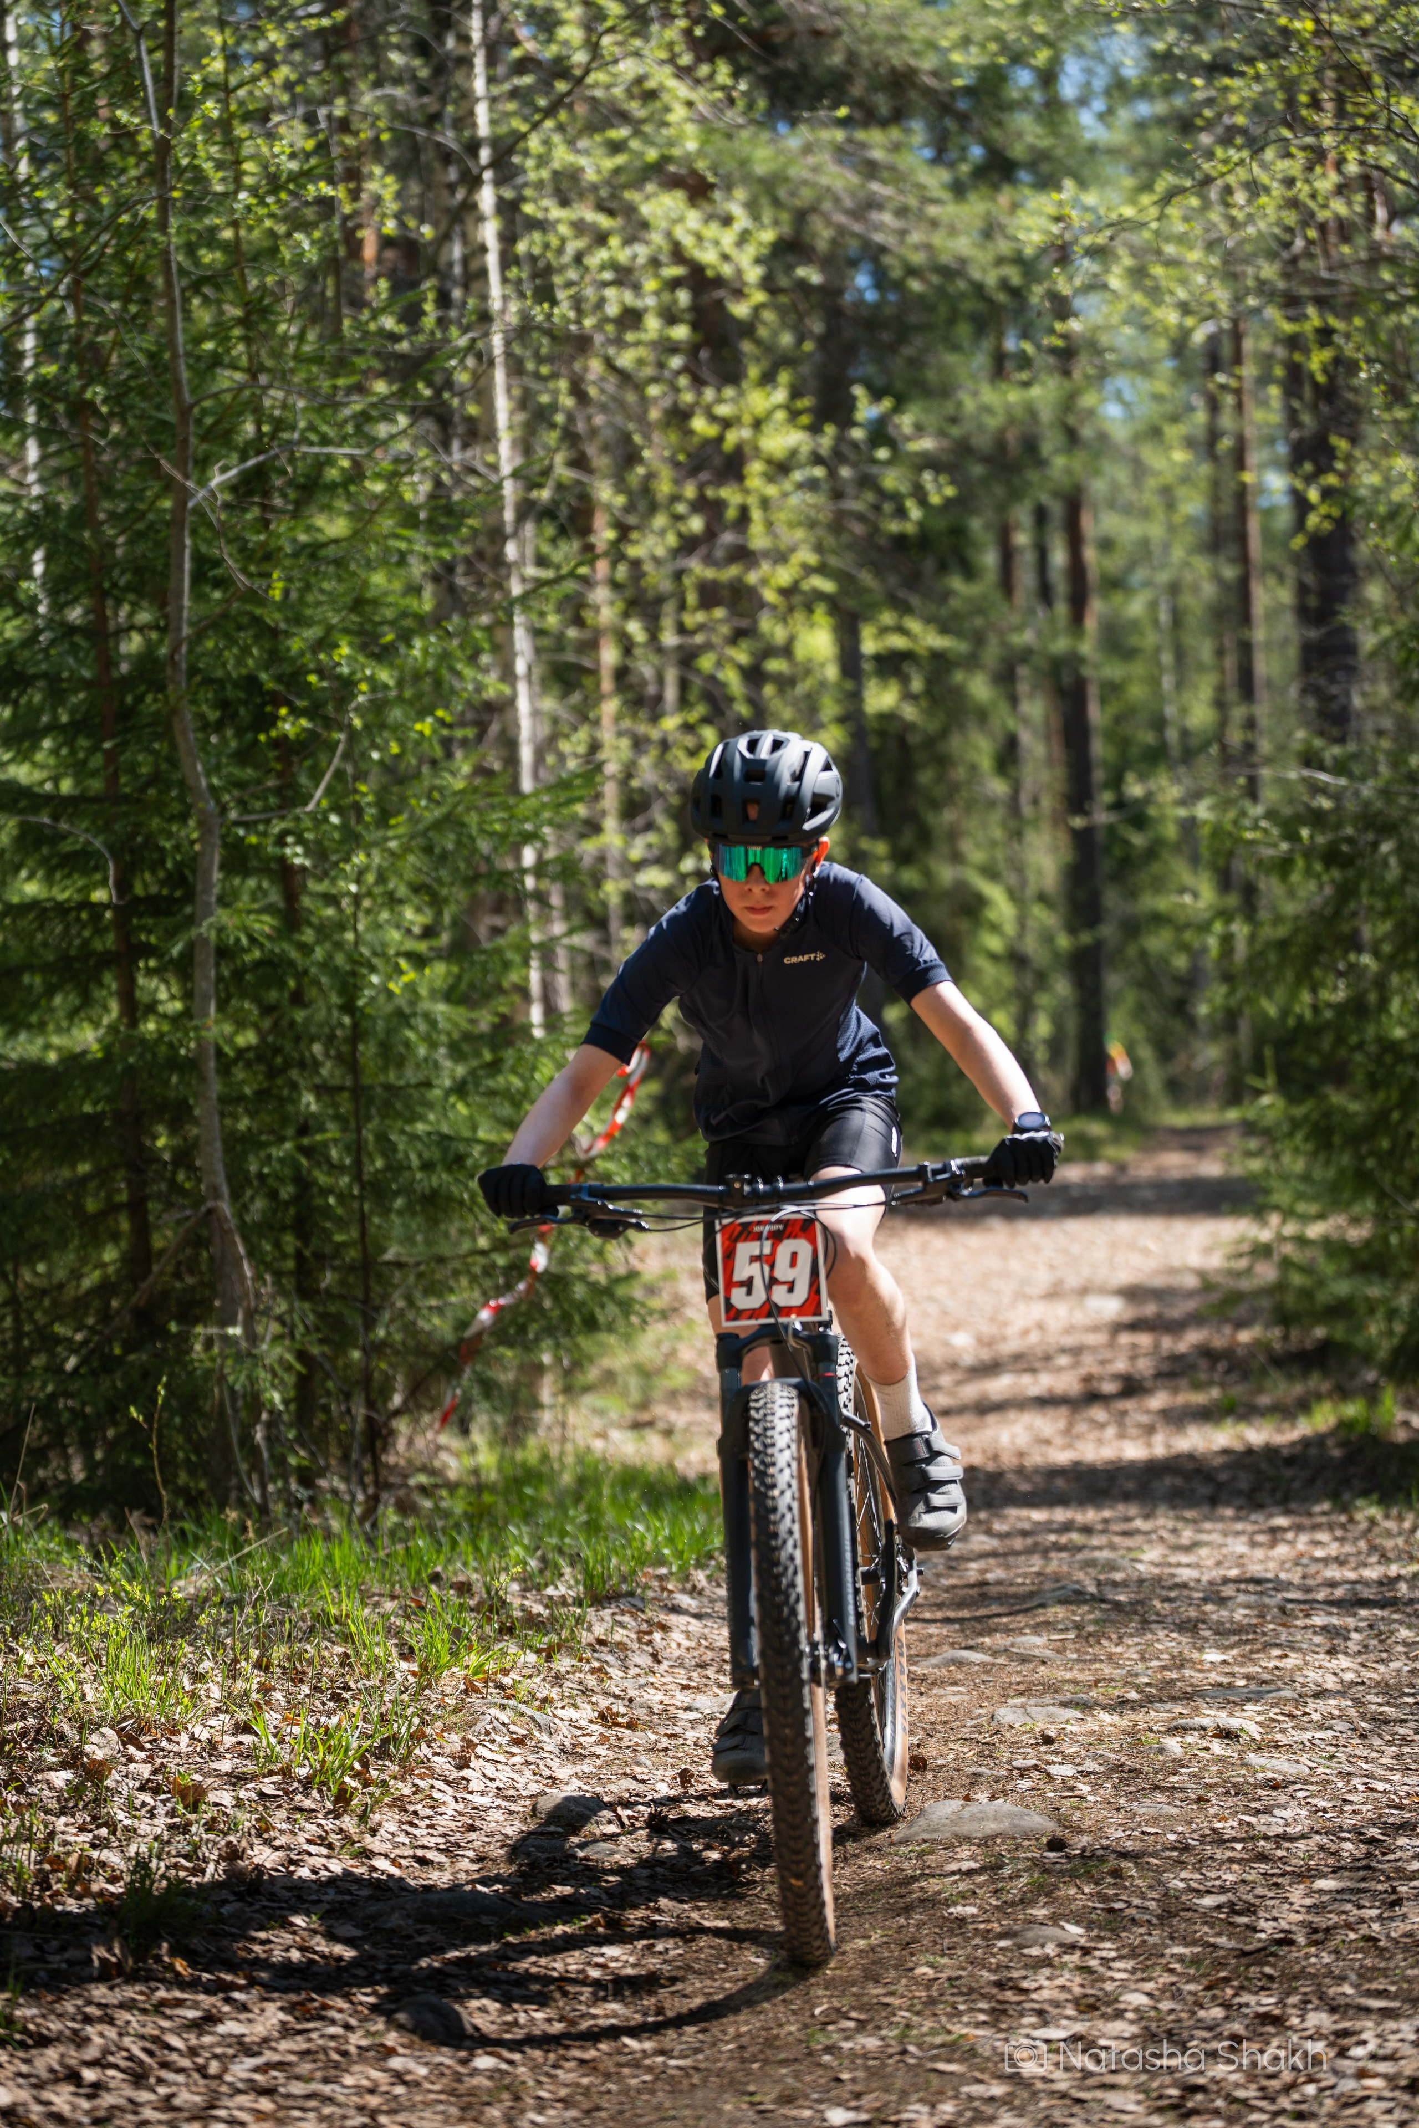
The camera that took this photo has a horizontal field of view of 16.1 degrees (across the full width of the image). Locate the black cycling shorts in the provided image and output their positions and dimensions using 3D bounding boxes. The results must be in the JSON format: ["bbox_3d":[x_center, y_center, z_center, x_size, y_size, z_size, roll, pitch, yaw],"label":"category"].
[{"bbox_3d":[0.131,0.180,7.200,0.290,0.330,0.360,-2,12,7],"label":"black cycling shorts"}]

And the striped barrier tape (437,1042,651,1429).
[{"bbox_3d":[-0.379,0.390,11.500,0.500,0.890,0.300,-1,0,0],"label":"striped barrier tape"}]

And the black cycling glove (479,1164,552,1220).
[{"bbox_3d":[-0.262,0.170,6.740,0.095,0.085,0.115,-3,15,1],"label":"black cycling glove"}]

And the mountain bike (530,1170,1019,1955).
[{"bbox_3d":[0.160,0.635,6.980,0.750,1.050,1.850,-4,0,7],"label":"mountain bike"}]

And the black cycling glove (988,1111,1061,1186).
[{"bbox_3d":[0.422,0.113,6.730,0.098,0.095,0.115,1,15,3],"label":"black cycling glove"}]

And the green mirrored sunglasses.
[{"bbox_3d":[0.074,-0.283,6.800,0.136,0.053,0.130,0,14,9],"label":"green mirrored sunglasses"}]

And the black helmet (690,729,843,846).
[{"bbox_3d":[0.077,-0.376,6.840,0.205,0.150,0.270,1,17,9],"label":"black helmet"}]

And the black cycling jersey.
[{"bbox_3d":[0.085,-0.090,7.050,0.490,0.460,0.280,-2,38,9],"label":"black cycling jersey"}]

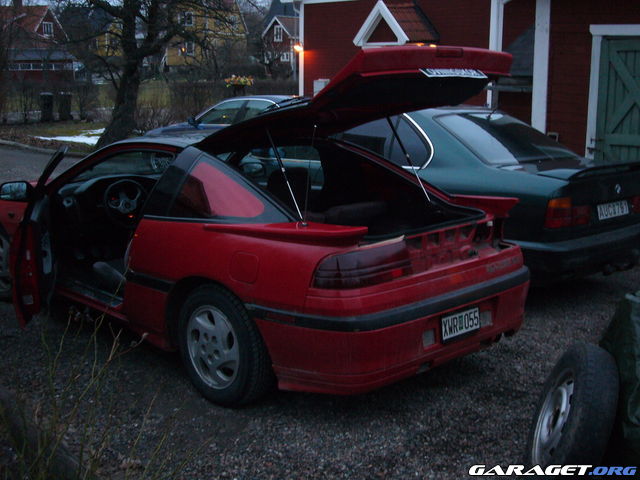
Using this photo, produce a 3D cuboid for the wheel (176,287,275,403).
[{"bbox_3d":[-0.473,0.534,4.407,0.210,0.630,0.630,-9,14,-43],"label":"wheel"}]

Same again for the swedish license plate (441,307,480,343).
[{"bbox_3d":[0.700,0.415,4.212,0.295,0.112,0.015,-9,14,-43],"label":"swedish license plate"}]

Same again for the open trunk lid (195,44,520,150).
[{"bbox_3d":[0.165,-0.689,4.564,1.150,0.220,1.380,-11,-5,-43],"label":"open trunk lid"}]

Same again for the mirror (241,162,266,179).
[{"bbox_3d":[-0.520,-0.543,6.614,0.190,0.130,0.110,-9,14,-43],"label":"mirror"}]

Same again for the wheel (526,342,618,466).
[{"bbox_3d":[0.950,0.719,3.255,0.175,0.640,0.640,18,12,5],"label":"wheel"}]

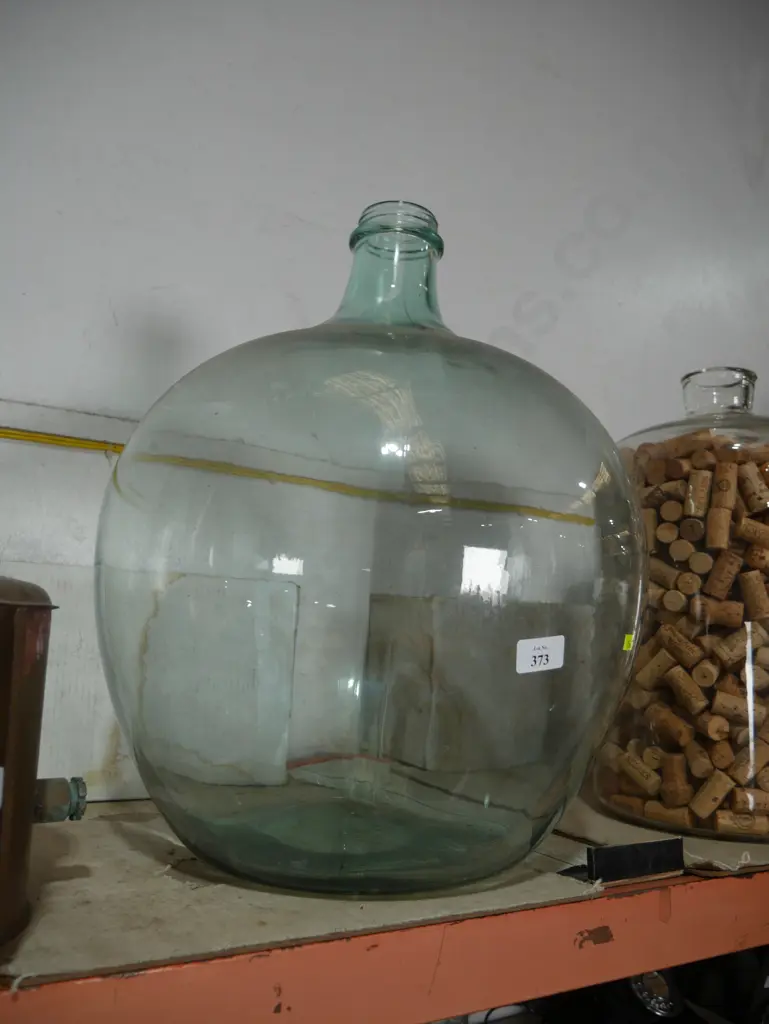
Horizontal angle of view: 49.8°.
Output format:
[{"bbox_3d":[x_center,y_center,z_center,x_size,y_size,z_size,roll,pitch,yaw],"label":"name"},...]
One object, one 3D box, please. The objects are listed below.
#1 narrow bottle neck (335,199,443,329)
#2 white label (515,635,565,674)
[{"bbox_3d":[0.009,-0.211,0.729,0.098,0.095,0.098,4,-5,-1],"label":"narrow bottle neck"},{"bbox_3d":[0.097,0.089,0.517,0.038,0.021,0.002,-4,8,-30],"label":"white label"}]

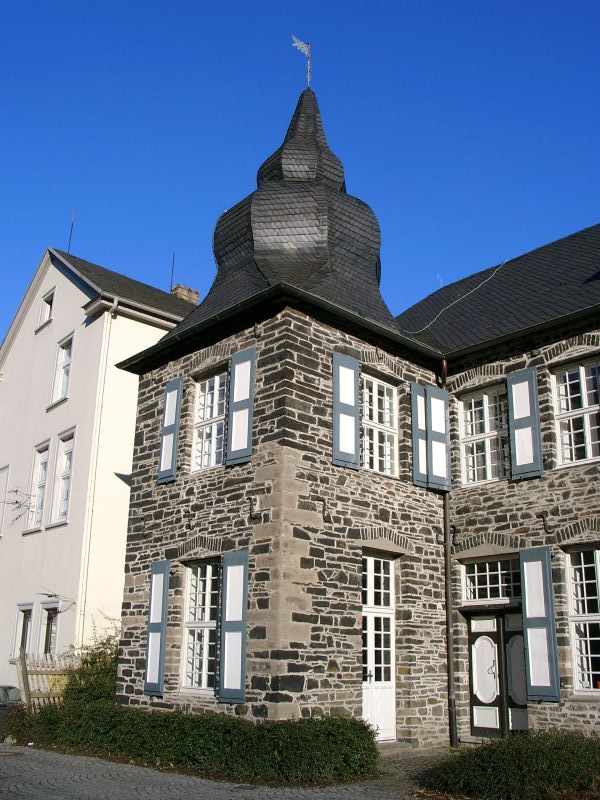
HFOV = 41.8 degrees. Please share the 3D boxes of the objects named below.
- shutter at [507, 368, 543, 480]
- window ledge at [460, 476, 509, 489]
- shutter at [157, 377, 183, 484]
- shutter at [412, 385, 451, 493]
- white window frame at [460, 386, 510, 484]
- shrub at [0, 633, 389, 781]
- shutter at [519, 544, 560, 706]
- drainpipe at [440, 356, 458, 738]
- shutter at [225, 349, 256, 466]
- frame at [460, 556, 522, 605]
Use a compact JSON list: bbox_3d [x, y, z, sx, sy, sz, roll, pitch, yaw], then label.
[{"bbox_3d":[4.289,0.453,14.970,0.056,2.113,0.653,16,-23,-39],"label":"shutter"},{"bbox_3d":[3.688,1.626,15.524,0.159,0.104,1.220,18,-25,-40],"label":"window ledge"},{"bbox_3d":[-2.653,0.597,15.848,0.056,2.134,0.653,16,-23,-39],"label":"shutter"},{"bbox_3d":[2.681,0.737,16.067,0.988,2.147,0.110,15,-23,-35],"label":"shutter"},{"bbox_3d":[3.806,0.744,15.900,0.122,1.903,1.257,18,-25,-40],"label":"white window frame"},{"bbox_3d":[-1.995,5.083,13.448,2.988,1.835,8.201,16,-23,-39],"label":"shrub"},{"bbox_3d":[4.206,3.903,13.788,0.085,2.550,0.634,15,-23,-36],"label":"shutter"},{"bbox_3d":[2.926,2.778,15.441,0.125,7.436,0.125,16,-23,-39],"label":"drainpipe"},{"bbox_3d":[-1.101,0.106,14.202,0.056,2.127,0.667,16,-23,-39],"label":"shutter"},{"bbox_3d":[3.788,3.453,14.978,0.110,0.854,1.647,18,-25,-40],"label":"frame"}]

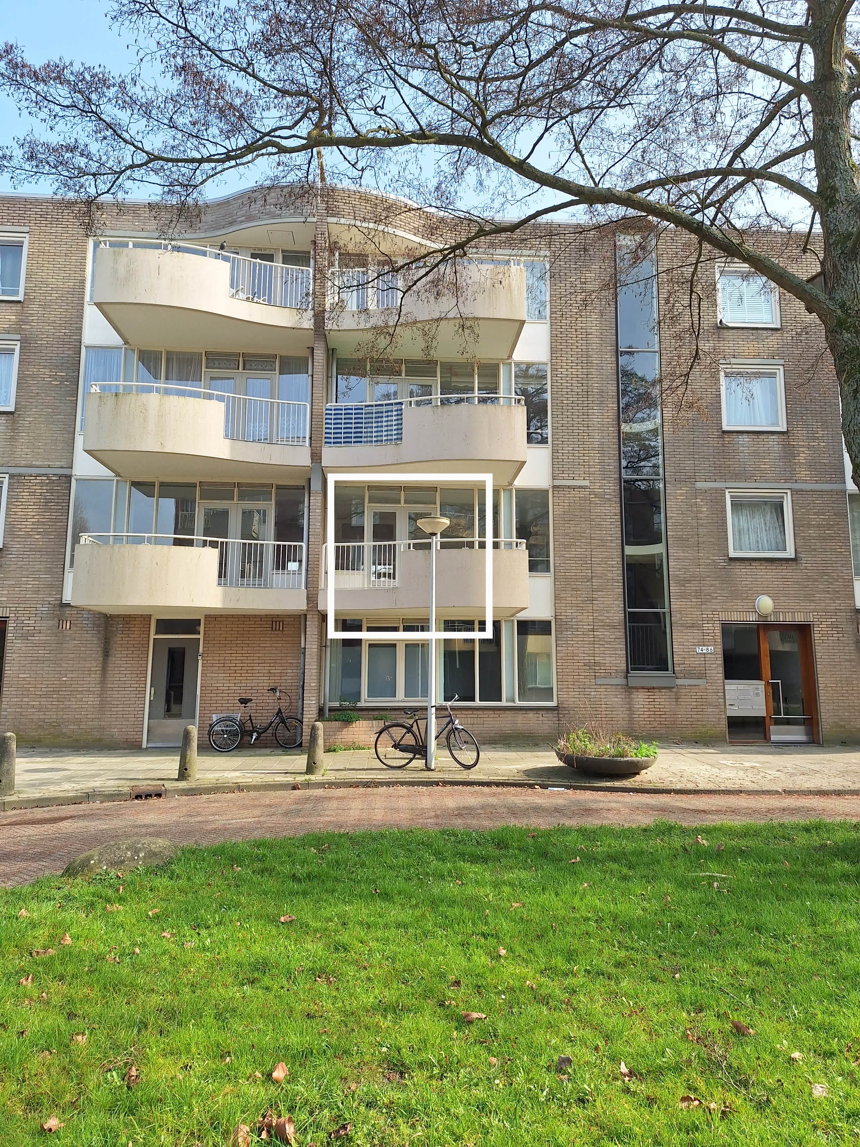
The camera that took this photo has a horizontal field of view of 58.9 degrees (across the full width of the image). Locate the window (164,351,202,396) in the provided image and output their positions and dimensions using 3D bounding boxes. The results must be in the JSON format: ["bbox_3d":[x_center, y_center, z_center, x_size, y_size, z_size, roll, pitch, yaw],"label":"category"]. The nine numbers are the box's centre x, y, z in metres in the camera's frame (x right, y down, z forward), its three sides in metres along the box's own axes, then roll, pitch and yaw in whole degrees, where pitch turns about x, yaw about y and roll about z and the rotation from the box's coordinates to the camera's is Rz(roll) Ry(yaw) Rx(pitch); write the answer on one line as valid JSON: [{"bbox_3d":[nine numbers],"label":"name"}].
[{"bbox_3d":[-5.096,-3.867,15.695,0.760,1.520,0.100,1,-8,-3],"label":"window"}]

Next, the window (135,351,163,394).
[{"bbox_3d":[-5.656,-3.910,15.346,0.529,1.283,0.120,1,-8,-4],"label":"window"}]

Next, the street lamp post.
[{"bbox_3d":[0.048,1.076,12.424,0.560,4.123,0.560,0,-8,0],"label":"street lamp post"}]

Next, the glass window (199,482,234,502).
[{"bbox_3d":[-4.265,-1.633,15.260,0.713,0.386,0.080,1,-8,-5],"label":"glass window"}]

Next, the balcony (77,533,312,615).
[{"bbox_3d":[-4.193,0.092,13.953,3.870,1.210,1.850,1,-8,-4],"label":"balcony"}]

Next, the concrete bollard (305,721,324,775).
[{"bbox_3d":[-1.704,2.613,11.389,0.250,0.771,0.250,2,-9,-8],"label":"concrete bollard"}]

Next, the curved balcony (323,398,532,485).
[{"bbox_3d":[-0.151,-2.570,14.704,3.776,1.260,1.622,1,-8,-3],"label":"curved balcony"}]

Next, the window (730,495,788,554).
[{"bbox_3d":[6.919,-1.034,15.992,1.310,1.330,0.100,1,-8,-3],"label":"window"}]

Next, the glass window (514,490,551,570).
[{"bbox_3d":[2.111,-0.892,15.679,0.708,1.749,0.100,1,-8,-3],"label":"glass window"}]

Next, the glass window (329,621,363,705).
[{"bbox_3d":[-1.623,1.691,14.809,0.632,1.661,0.100,1,-8,-3],"label":"glass window"}]

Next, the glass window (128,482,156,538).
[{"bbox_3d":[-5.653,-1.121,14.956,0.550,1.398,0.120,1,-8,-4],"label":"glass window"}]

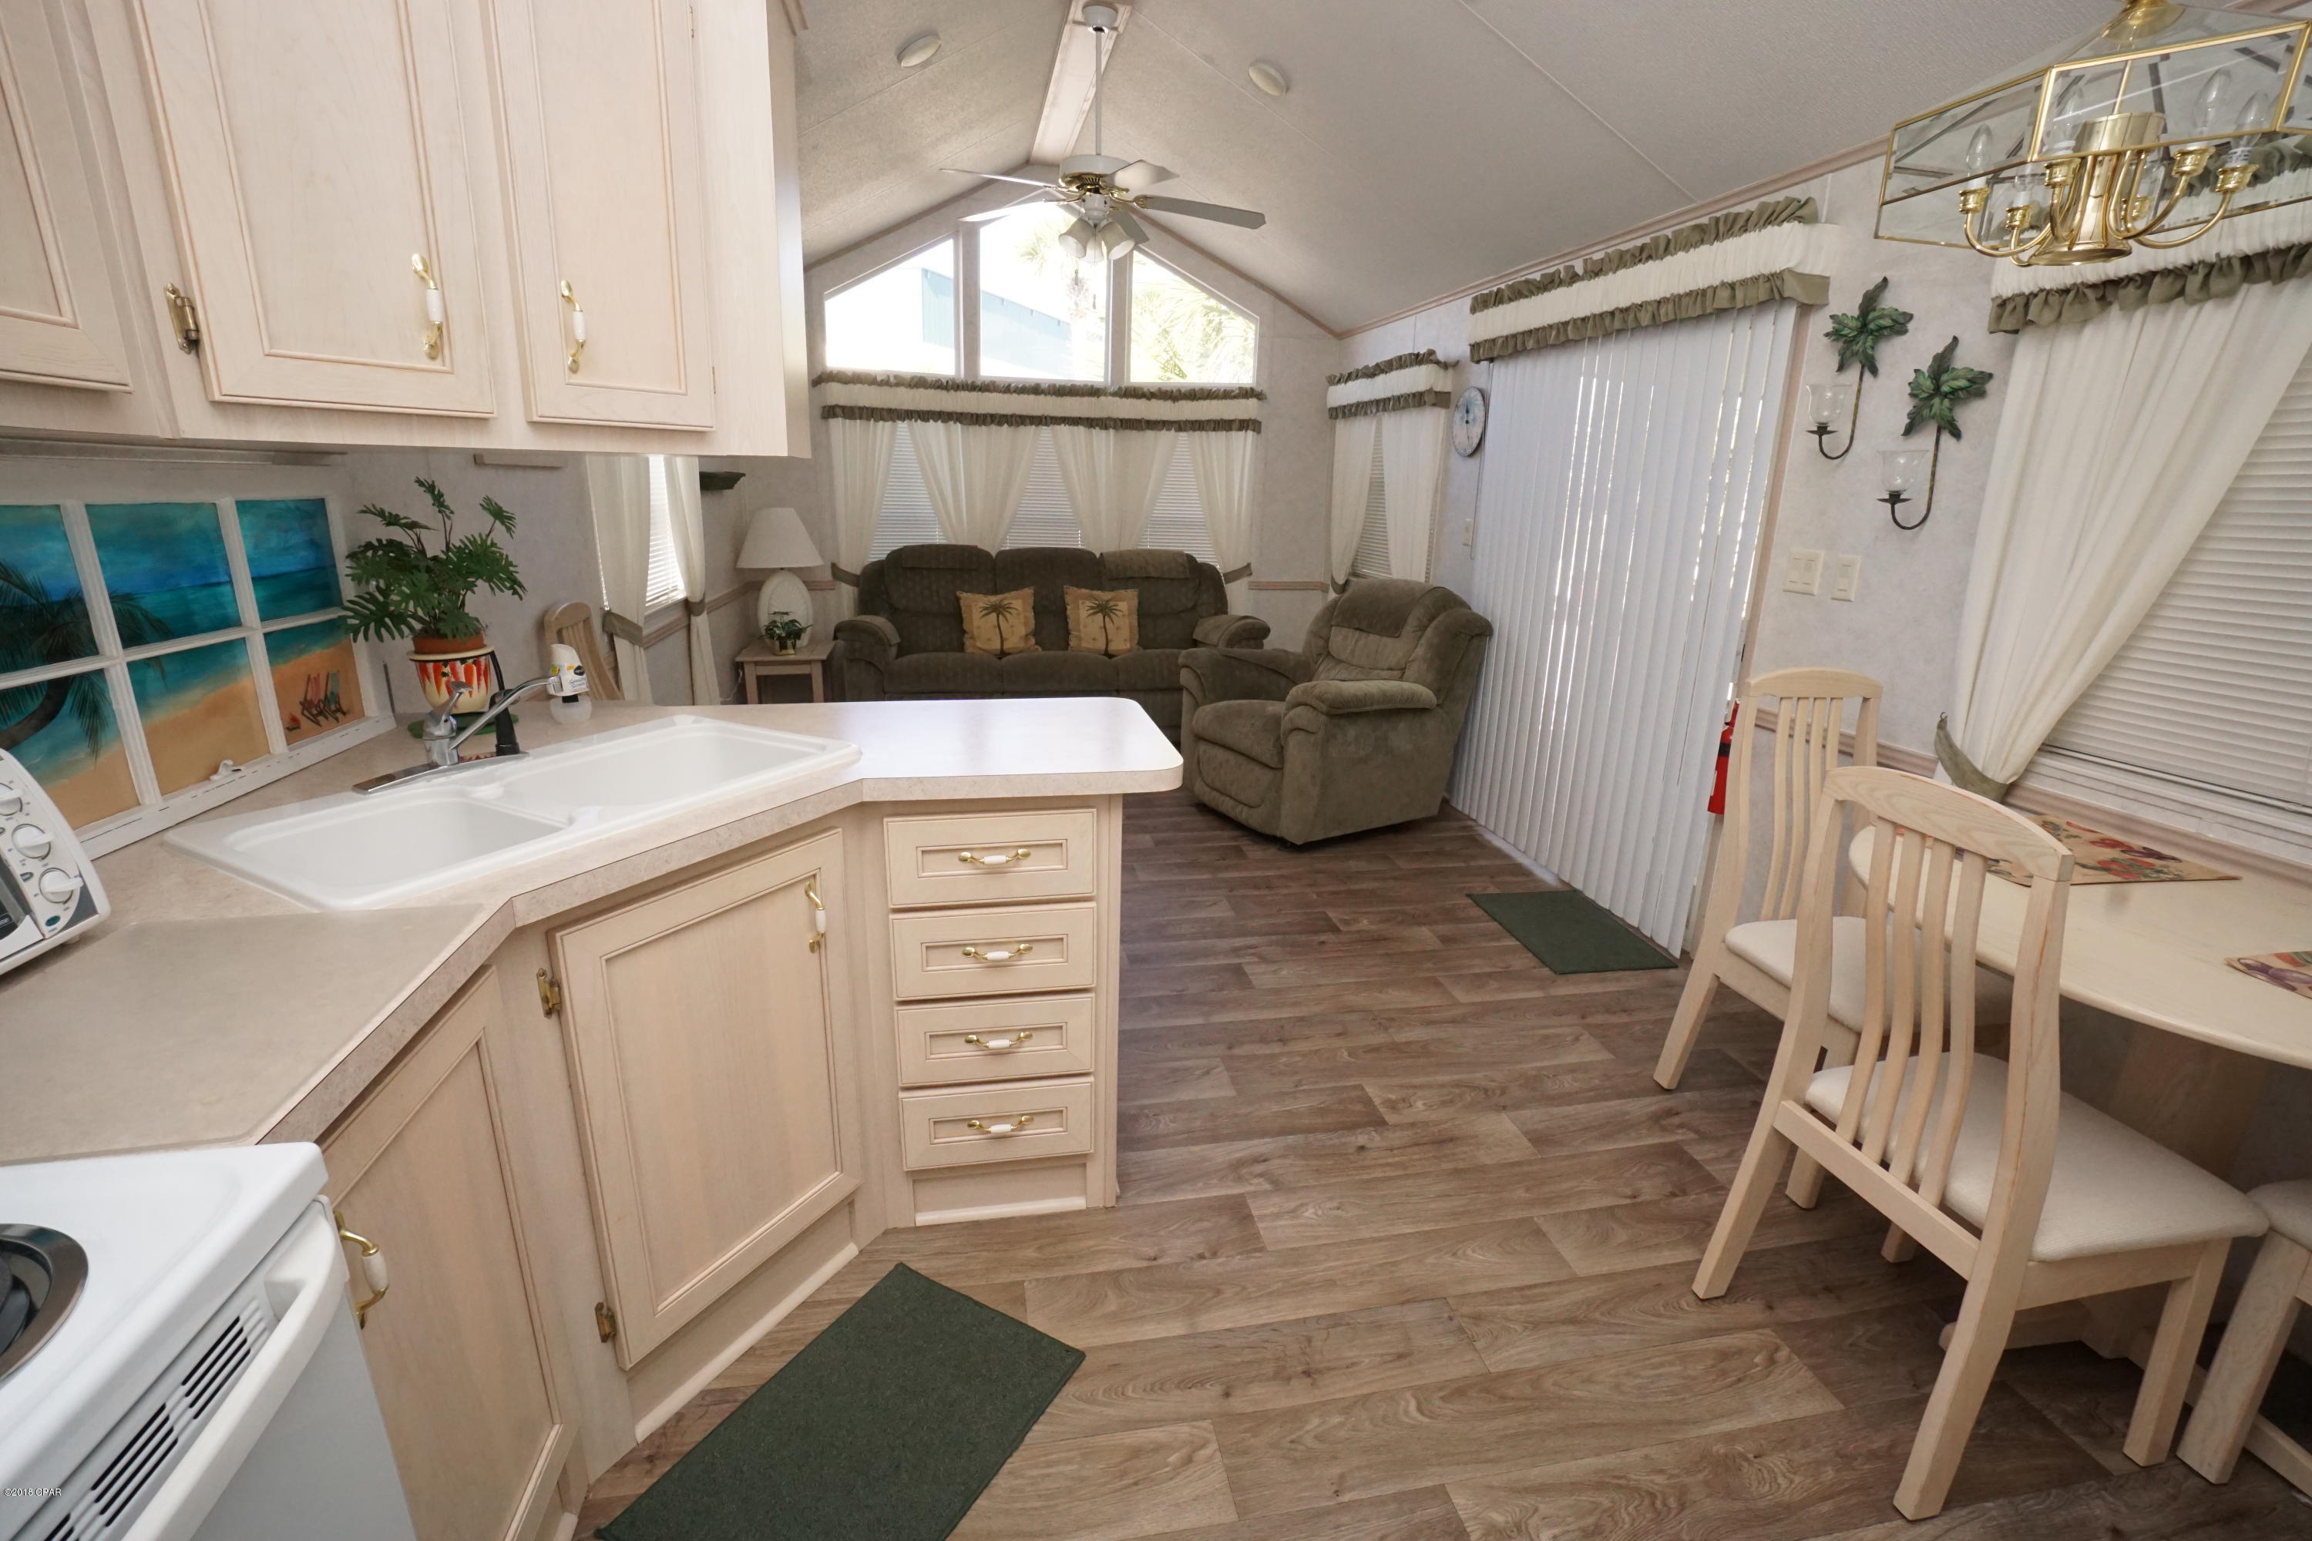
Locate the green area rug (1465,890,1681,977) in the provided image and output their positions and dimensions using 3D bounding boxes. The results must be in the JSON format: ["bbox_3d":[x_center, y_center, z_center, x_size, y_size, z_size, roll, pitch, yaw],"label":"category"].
[{"bbox_3d":[1.371,0.523,3.203,0.440,0.010,0.580,-1,17,-9],"label":"green area rug"}]

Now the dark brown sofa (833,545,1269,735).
[{"bbox_3d":[-0.535,-0.619,5.158,2.180,1.030,0.960,-2,17,-11],"label":"dark brown sofa"}]

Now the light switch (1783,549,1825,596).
[{"bbox_3d":[1.731,-0.535,2.582,0.012,0.114,0.113,-1,17,-11],"label":"light switch"}]

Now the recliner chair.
[{"bbox_3d":[0.742,-0.307,4.237,0.980,1.020,0.900,-8,19,-30],"label":"recliner chair"}]

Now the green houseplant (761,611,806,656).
[{"bbox_3d":[-1.849,-0.682,4.787,0.210,0.200,0.190,-2,17,-11],"label":"green houseplant"}]

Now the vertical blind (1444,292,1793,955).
[{"bbox_3d":[1.519,-0.542,3.478,0.100,1.910,1.510,-2,17,-11],"label":"vertical blind"}]

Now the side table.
[{"bbox_3d":[-1.825,-0.351,4.861,0.390,0.520,0.550,-1,17,-11],"label":"side table"}]

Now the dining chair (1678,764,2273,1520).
[{"bbox_3d":[1.268,0.510,1.473,0.530,1.040,0.450,-2,17,-13],"label":"dining chair"}]

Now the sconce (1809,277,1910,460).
[{"bbox_3d":[1.690,-0.991,2.391,0.180,0.420,0.250,-2,17,-11],"label":"sconce"}]

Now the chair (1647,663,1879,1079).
[{"bbox_3d":[1.517,0.330,2.086,0.450,1.040,0.530,-1,17,-9],"label":"chair"}]

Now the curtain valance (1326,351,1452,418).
[{"bbox_3d":[1.172,-1.968,4.981,0.120,0.235,1.310,-2,17,-11],"label":"curtain valance"}]

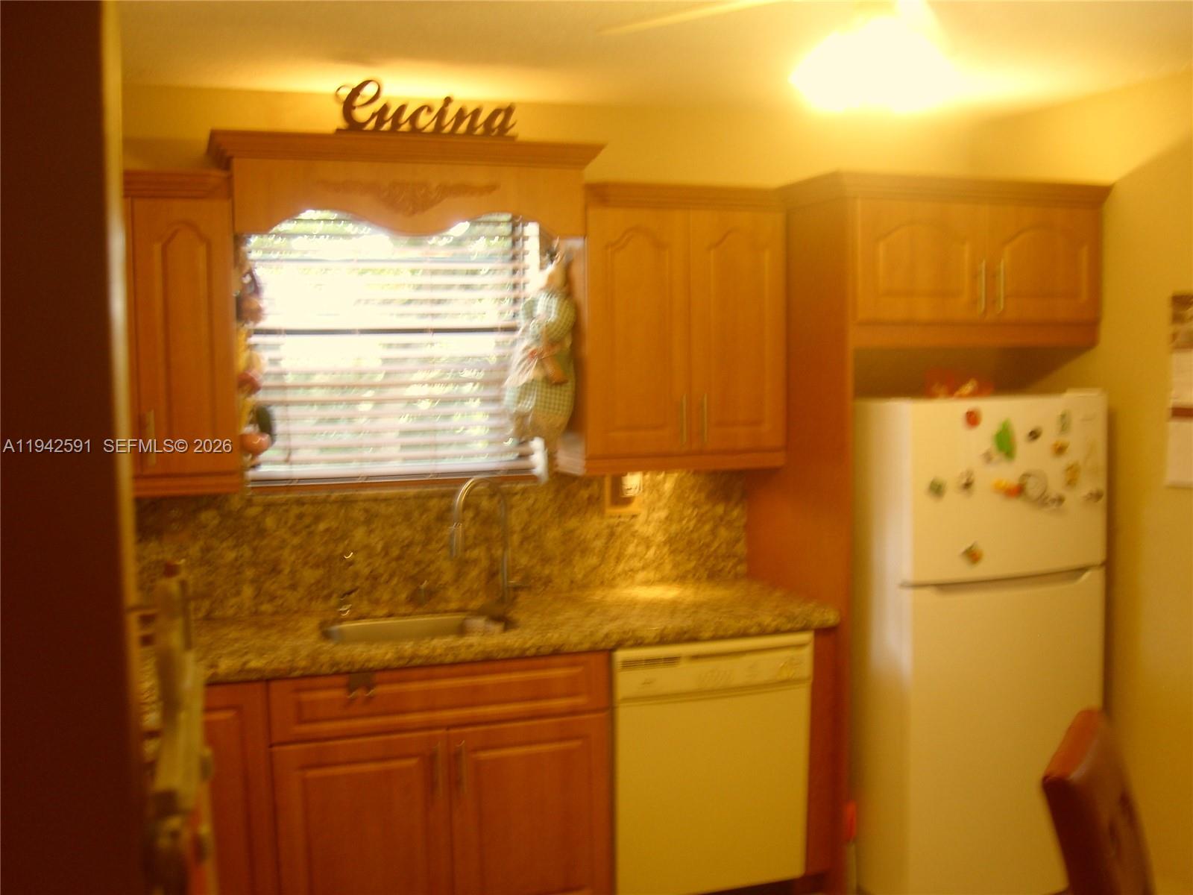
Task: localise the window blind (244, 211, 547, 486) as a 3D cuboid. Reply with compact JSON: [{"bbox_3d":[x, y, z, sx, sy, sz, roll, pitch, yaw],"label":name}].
[{"bbox_3d":[-0.613,-0.331,3.741,0.935,0.909,0.090,-2,6,-18],"label":"window blind"}]

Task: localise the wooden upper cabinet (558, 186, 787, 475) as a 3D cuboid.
[{"bbox_3d":[0.240,-0.369,3.826,0.665,0.862,0.344,-2,6,-18],"label":"wooden upper cabinet"}]

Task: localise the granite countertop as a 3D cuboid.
[{"bbox_3d":[-0.270,0.520,3.582,1.851,0.044,0.635,-2,6,-18],"label":"granite countertop"}]

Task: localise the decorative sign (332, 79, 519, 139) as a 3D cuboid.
[{"bbox_3d":[-0.473,-0.939,3.386,0.516,0.159,0.040,-2,6,-18],"label":"decorative sign"}]

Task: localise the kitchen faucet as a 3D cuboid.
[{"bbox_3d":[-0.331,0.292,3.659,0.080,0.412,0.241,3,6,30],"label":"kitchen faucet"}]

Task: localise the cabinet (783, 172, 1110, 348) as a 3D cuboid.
[{"bbox_3d":[1.016,-0.568,3.865,0.915,0.487,0.704,-2,6,-18],"label":"cabinet"}]

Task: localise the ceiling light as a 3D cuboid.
[{"bbox_3d":[0.493,-0.692,2.172,0.301,0.191,0.301,-2,6,-18],"label":"ceiling light"}]

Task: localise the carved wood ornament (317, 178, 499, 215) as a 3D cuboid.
[{"bbox_3d":[-0.522,-0.706,3.400,0.514,0.095,0.021,-2,6,-18],"label":"carved wood ornament"}]

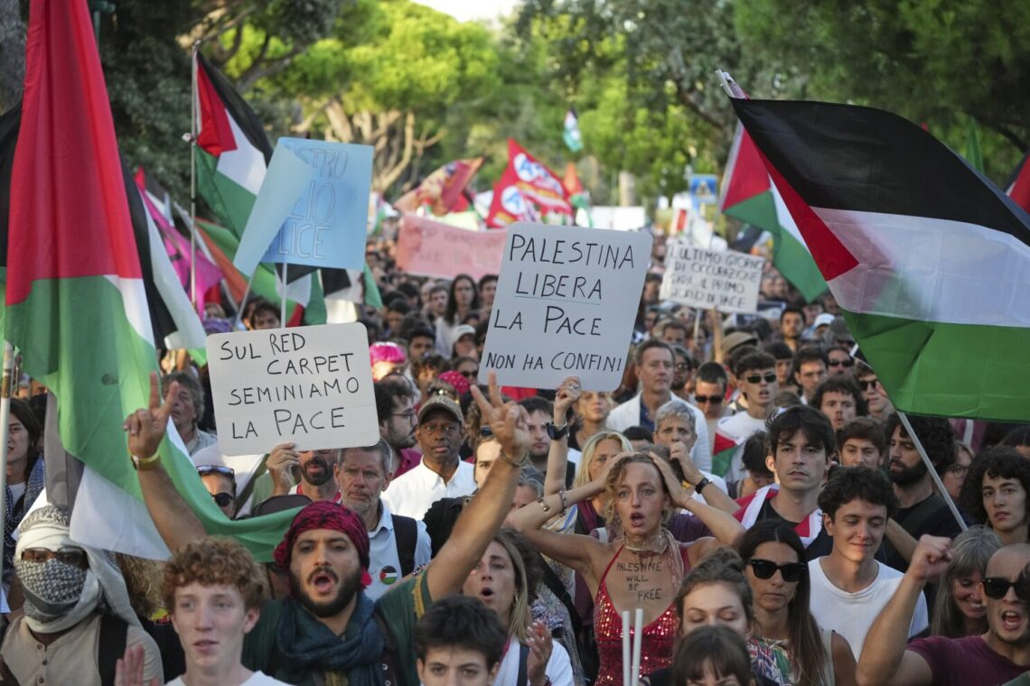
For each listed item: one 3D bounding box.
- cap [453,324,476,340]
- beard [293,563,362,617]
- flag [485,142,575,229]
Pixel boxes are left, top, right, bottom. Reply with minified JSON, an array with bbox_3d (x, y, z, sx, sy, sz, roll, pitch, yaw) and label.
[{"bbox_3d":[-0.384,-0.085,21.500,0.175,0.125,0.240,6,2,-15],"label":"cap"},{"bbox_3d":[-0.372,0.492,5.680,0.142,0.107,0.110,0,1,4],"label":"beard"},{"bbox_3d":[0.201,-2.285,41.000,1.220,1.220,0.350,0,2,0],"label":"flag"}]

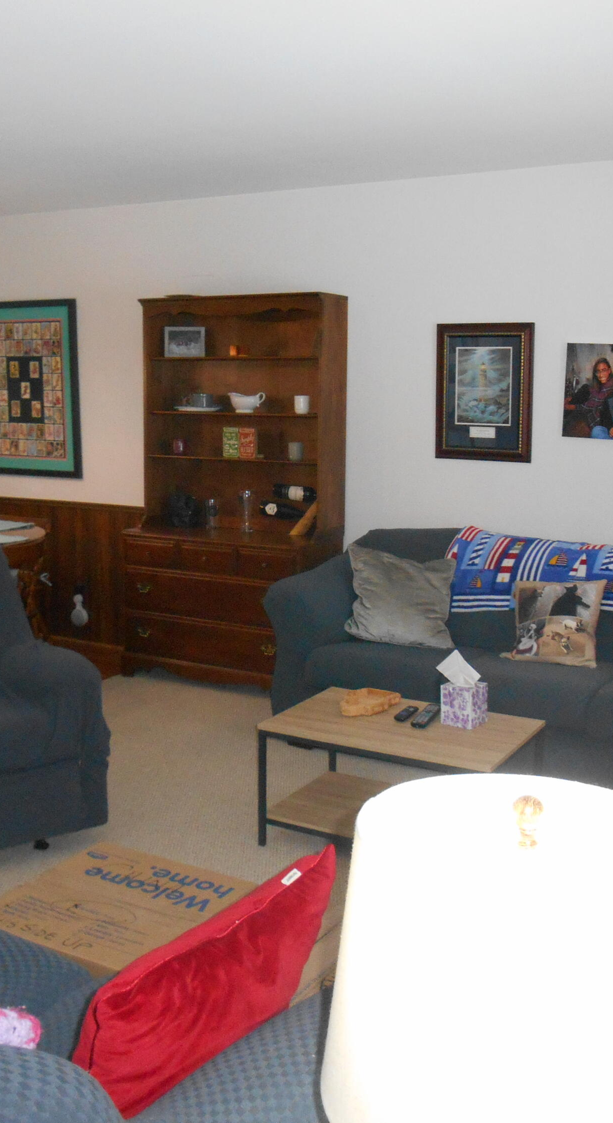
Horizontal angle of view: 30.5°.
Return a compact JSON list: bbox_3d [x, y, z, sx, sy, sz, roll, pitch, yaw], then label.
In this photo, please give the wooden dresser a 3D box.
[{"bbox_3d":[-0.376,-0.333,5.640,1.074,1.935,0.433,6,11,30],"label":"wooden dresser"}]

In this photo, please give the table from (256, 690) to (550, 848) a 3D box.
[{"bbox_3d":[0.318,0.746,3.760,0.810,0.421,0.535,6,11,30],"label":"table"}]

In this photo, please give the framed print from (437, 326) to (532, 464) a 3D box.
[{"bbox_3d":[0.804,-0.767,5.108,0.471,0.615,0.030,6,11,30],"label":"framed print"}]

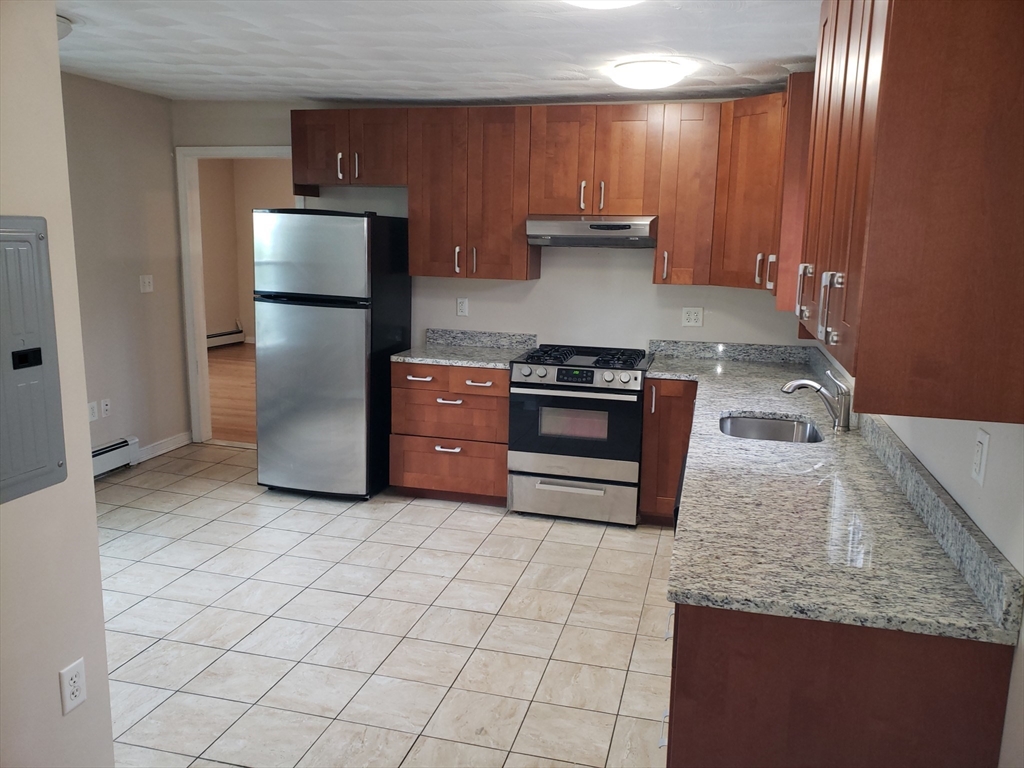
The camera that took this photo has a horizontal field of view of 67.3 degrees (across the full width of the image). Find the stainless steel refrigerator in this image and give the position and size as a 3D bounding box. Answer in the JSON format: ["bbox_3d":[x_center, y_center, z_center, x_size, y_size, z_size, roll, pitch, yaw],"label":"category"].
[{"bbox_3d":[-1.090,-0.207,4.844,0.730,1.700,0.710,4,11,14],"label":"stainless steel refrigerator"}]

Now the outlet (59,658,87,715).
[{"bbox_3d":[-1.131,0.781,1.983,0.012,0.120,0.077,4,11,14],"label":"outlet"}]

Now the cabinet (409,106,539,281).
[{"bbox_3d":[-0.224,-1.173,4.805,0.762,0.997,0.348,4,11,14],"label":"cabinet"}]

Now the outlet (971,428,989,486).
[{"bbox_3d":[1.048,0.163,1.730,0.012,0.121,0.076,4,11,14],"label":"outlet"}]

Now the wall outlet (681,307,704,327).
[{"bbox_3d":[1.122,-0.413,4.774,0.122,0.116,0.012,4,11,14],"label":"wall outlet"}]

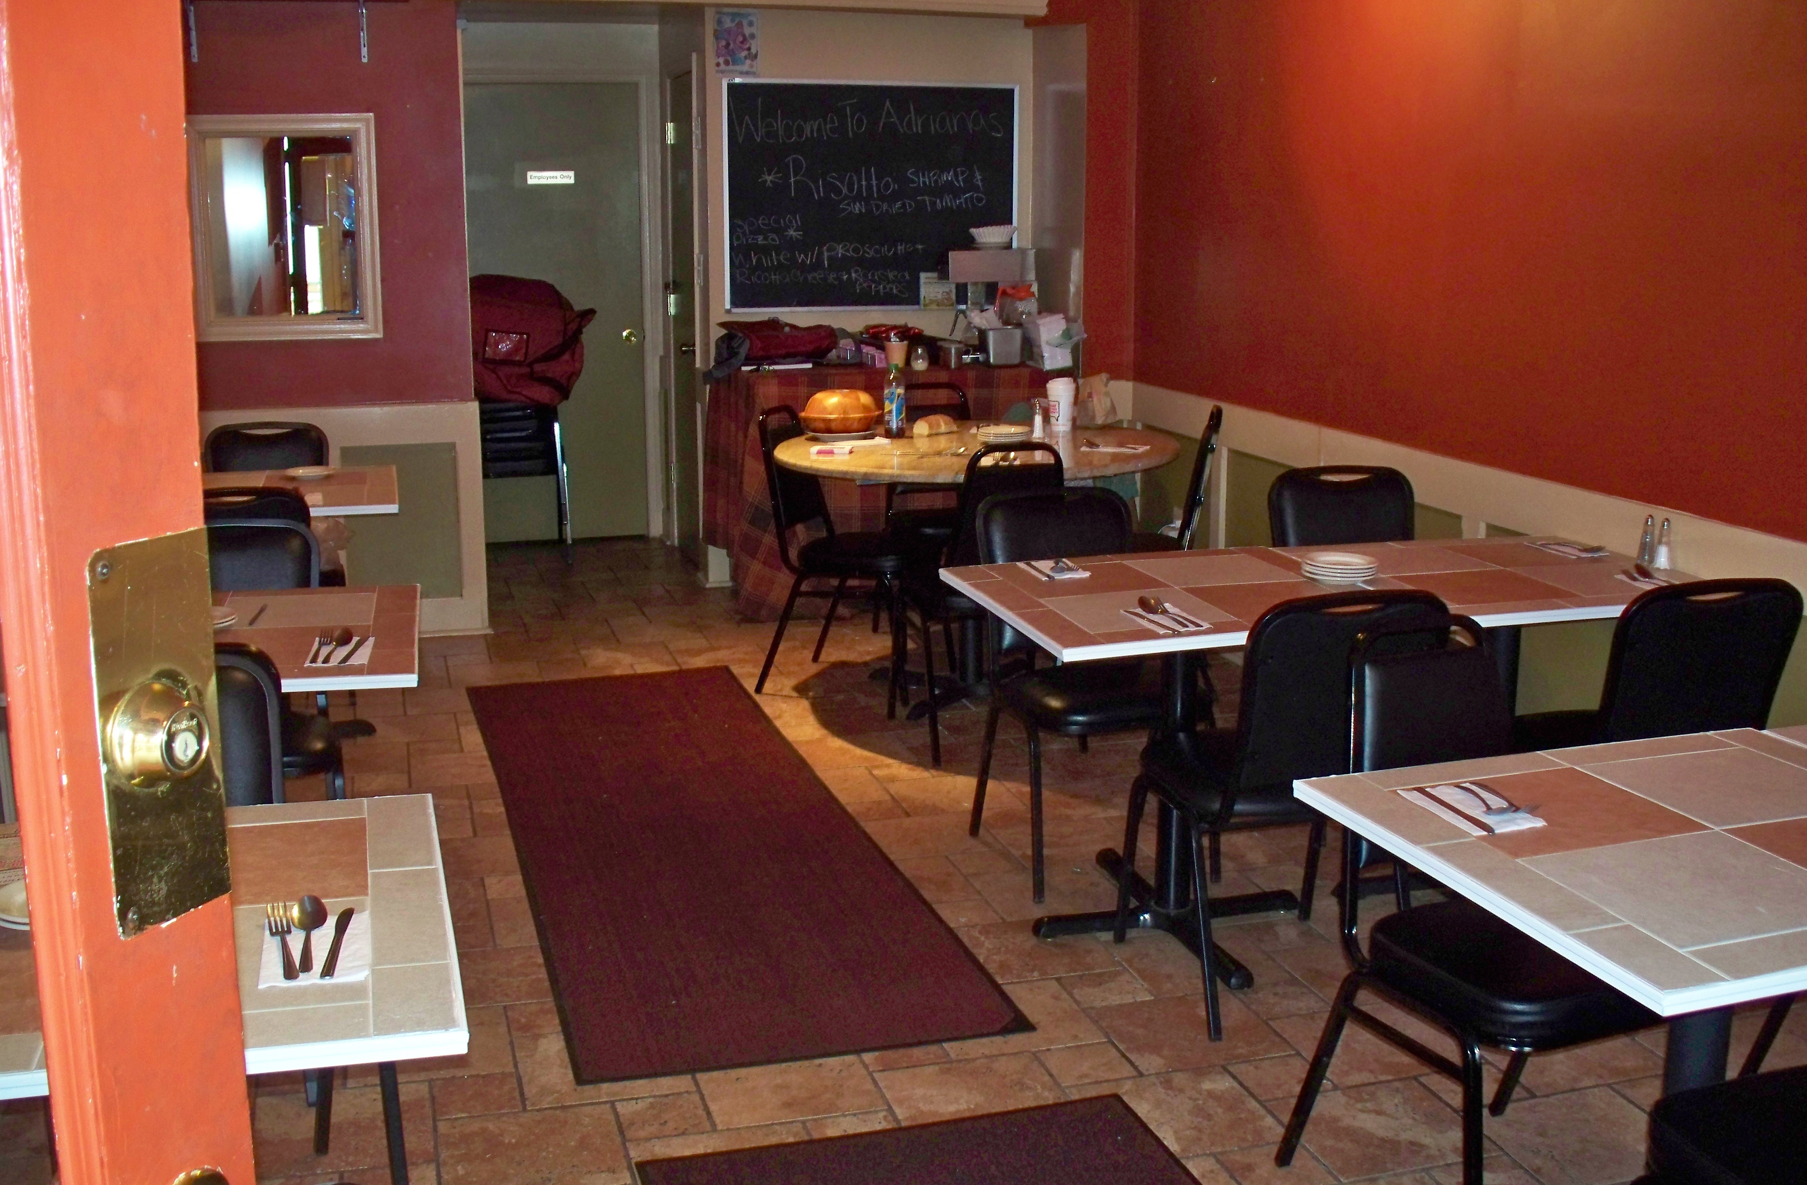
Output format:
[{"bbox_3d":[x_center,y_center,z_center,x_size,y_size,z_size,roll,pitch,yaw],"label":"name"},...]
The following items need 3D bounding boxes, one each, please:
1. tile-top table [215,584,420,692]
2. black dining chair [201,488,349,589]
[{"bbox_3d":[-1.369,0.444,3.621,0.860,0.750,0.820,-3,12,-14],"label":"tile-top table"},{"bbox_3d":[-1.560,0.160,4.377,0.450,0.875,0.540,-3,12,-16],"label":"black dining chair"}]

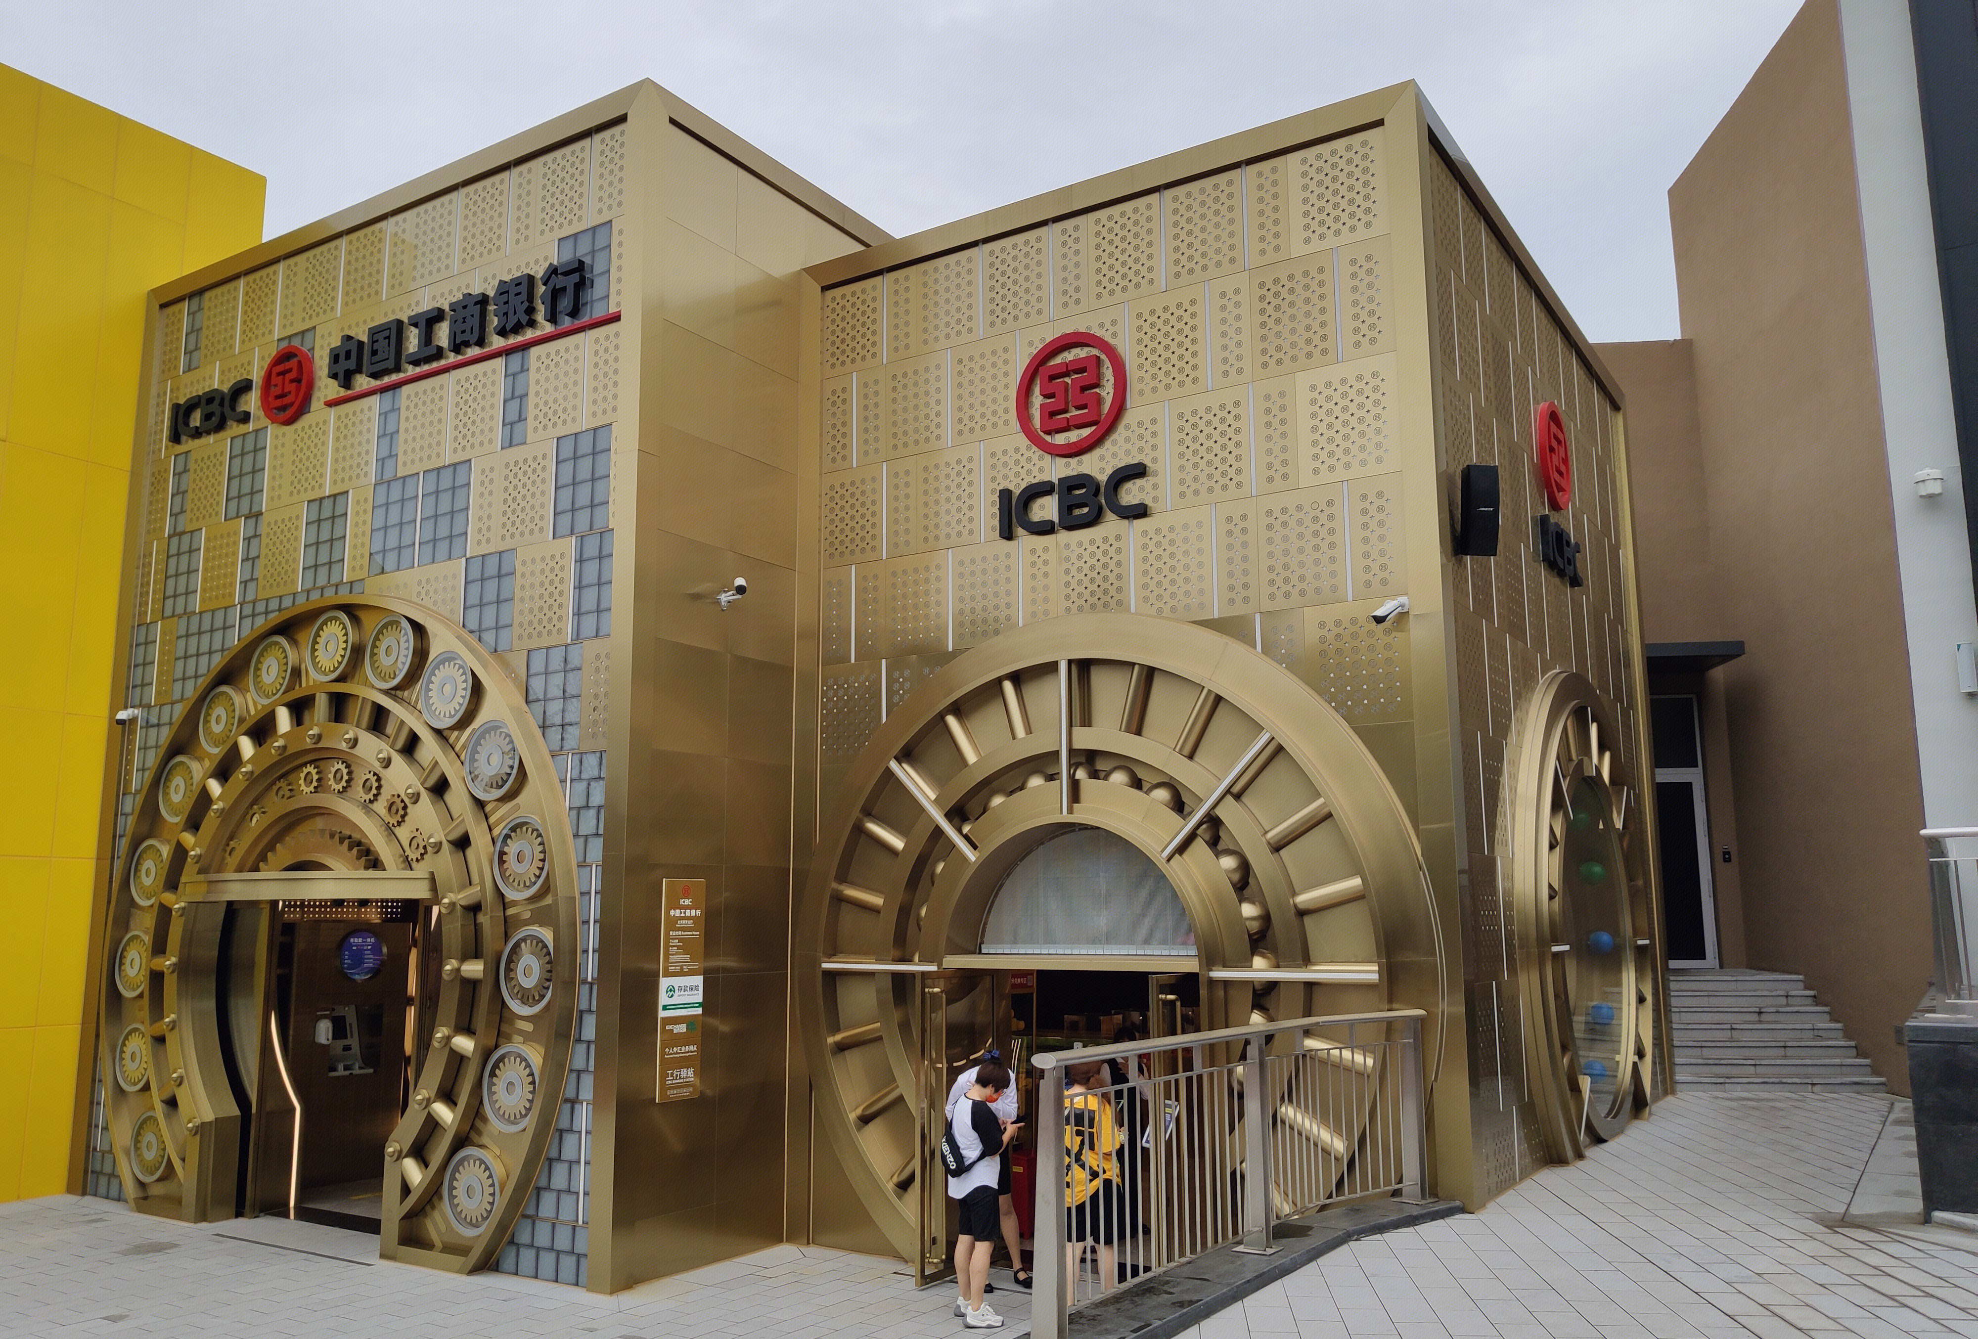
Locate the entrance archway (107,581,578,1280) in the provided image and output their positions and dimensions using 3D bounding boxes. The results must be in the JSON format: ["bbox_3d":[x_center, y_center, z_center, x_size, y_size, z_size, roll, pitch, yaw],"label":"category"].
[{"bbox_3d":[-5.312,1.944,12.033,5.955,5.023,0.466,-6,-11,32],"label":"entrance archway"}]

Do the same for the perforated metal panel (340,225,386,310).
[{"bbox_3d":[-5.389,-3.451,12.801,0.588,0.727,0.060,-6,-11,32],"label":"perforated metal panel"}]

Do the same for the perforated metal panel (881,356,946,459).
[{"bbox_3d":[-0.561,-2.088,11.738,0.593,0.786,0.050,-6,-11,32],"label":"perforated metal panel"}]

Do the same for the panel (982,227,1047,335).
[{"bbox_3d":[0.213,-3.100,11.867,0.609,0.809,0.040,-6,-11,33],"label":"panel"}]

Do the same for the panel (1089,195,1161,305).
[{"bbox_3d":[0.977,-3.008,10.741,0.588,0.742,0.060,-6,-11,32],"label":"panel"}]

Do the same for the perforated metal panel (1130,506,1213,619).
[{"bbox_3d":[1.328,-0.727,10.579,0.624,0.814,0.052,-6,-10,33],"label":"perforated metal panel"}]

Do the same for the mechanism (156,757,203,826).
[{"bbox_3d":[-7.376,1.100,13.607,0.623,0.623,0.103,-6,-10,33],"label":"mechanism"}]

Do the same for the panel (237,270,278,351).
[{"bbox_3d":[-6.788,-3.369,13.849,0.602,0.794,0.050,-6,-11,32],"label":"panel"}]

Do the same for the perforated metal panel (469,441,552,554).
[{"bbox_3d":[-3.636,-1.295,11.311,0.899,0.787,0.060,-6,-11,32],"label":"perforated metal panel"}]

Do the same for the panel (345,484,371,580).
[{"bbox_3d":[-5.293,-1.153,12.563,0.291,0.792,0.050,-6,-10,33],"label":"panel"}]

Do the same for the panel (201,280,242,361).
[{"bbox_3d":[-7.360,-3.327,14.277,0.640,0.764,0.050,-6,-10,33],"label":"panel"}]

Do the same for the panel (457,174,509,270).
[{"bbox_3d":[-4.119,-3.662,12.152,0.608,0.794,0.050,-6,-11,32],"label":"panel"}]

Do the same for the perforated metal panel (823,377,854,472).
[{"bbox_3d":[-1.224,-2.016,12.160,0.307,0.786,0.050,-6,-11,32],"label":"perforated metal panel"}]

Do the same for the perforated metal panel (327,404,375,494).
[{"bbox_3d":[-5.553,-1.952,13.025,0.629,0.788,0.052,-6,-10,33],"label":"perforated metal panel"}]

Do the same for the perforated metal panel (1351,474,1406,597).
[{"bbox_3d":[2.605,-0.890,9.934,0.364,0.836,0.040,-6,-11,33],"label":"perforated metal panel"}]

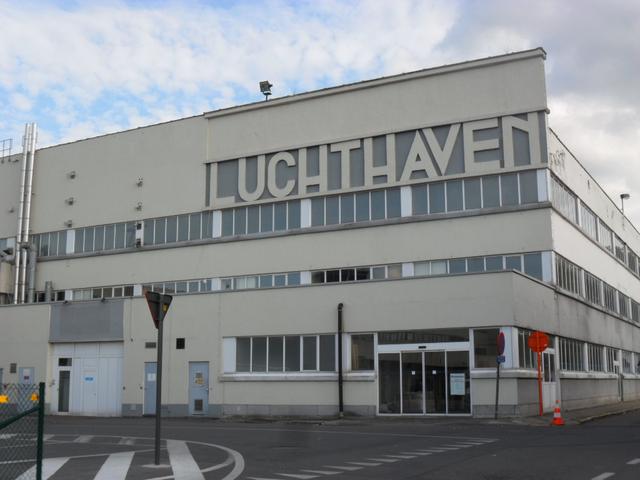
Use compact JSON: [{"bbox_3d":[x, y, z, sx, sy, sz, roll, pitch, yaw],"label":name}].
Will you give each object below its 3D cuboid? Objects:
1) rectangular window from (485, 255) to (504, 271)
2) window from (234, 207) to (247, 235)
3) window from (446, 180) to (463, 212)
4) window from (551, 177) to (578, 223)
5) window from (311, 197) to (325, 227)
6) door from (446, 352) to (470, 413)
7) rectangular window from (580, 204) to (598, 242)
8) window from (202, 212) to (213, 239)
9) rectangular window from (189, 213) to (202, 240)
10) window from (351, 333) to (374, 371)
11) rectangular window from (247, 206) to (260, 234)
[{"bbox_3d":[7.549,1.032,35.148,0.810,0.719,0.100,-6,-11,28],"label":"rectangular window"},{"bbox_3d":[-4.182,-0.967,43.288,0.714,1.438,0.100,-6,-11,28],"label":"window"},{"bbox_3d":[6.218,-1.963,37.370,0.854,1.506,0.150,-6,-11,27],"label":"window"},{"bbox_3d":[11.214,-1.739,37.300,0.120,1.384,5.613,-6,-11,28],"label":"window"},{"bbox_3d":[-0.107,-1.515,43.806,0.842,1.635,0.120,-6,-11,30],"label":"window"},{"bbox_3d":[4.817,4.964,28.241,0.900,2.230,0.080,-6,-11,28],"label":"door"},{"bbox_3d":[14.526,-0.970,43.928,0.100,1.495,4.994,-6,-11,28],"label":"rectangular window"},{"bbox_3d":[-6.573,-0.849,47.540,0.774,1.548,0.120,-6,-11,30],"label":"window"},{"bbox_3d":[-6.693,-0.707,43.936,0.825,1.540,0.150,-6,-11,27],"label":"rectangular window"},{"bbox_3d":[1.574,4.110,29.779,1.030,1.390,0.100,-6,-11,28],"label":"window"},{"bbox_3d":[-3.365,-1.018,41.434,0.828,1.448,0.100,-6,-11,28],"label":"rectangular window"}]

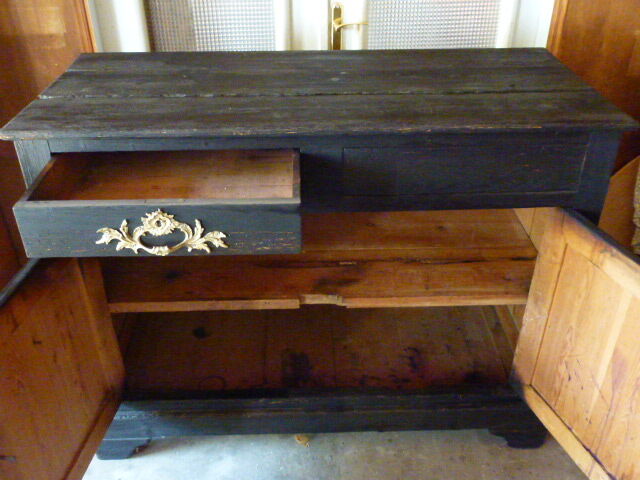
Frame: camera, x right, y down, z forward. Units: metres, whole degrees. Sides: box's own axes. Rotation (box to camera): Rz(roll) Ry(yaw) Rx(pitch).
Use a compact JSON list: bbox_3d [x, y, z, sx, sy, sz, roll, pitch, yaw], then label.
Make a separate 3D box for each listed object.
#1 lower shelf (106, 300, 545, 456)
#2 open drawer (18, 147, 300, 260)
[{"bbox_3d":[0.005,0.393,1.800,1.284,0.213,0.488,-1,34,-1],"label":"lower shelf"},{"bbox_3d":[-0.282,-0.131,1.166,0.486,0.105,0.413,-1,34,-1],"label":"open drawer"}]

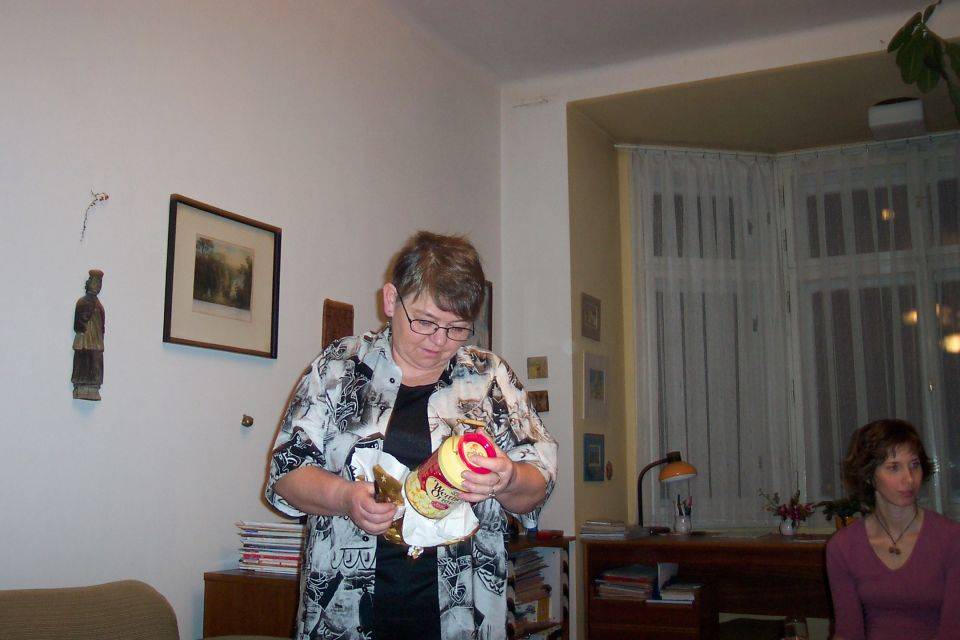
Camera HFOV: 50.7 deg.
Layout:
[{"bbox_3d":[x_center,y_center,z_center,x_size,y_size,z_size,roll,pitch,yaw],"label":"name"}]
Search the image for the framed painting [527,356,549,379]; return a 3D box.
[{"bbox_3d":[0.285,0.236,5.004,0.112,0.104,0.015,-5,-9,26],"label":"framed painting"}]

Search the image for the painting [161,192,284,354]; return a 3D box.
[{"bbox_3d":[-0.827,-0.124,3.277,0.025,0.452,0.529,-5,-9,27],"label":"painting"}]

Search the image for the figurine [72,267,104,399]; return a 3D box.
[{"bbox_3d":[-1.038,0.038,2.688,0.066,0.347,0.078,-5,-9,26],"label":"figurine"}]

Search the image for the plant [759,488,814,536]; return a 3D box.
[{"bbox_3d":[1.538,0.966,5.086,0.267,0.241,0.230,-5,-9,26],"label":"plant"}]

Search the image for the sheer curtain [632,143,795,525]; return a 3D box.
[{"bbox_3d":[1.307,0.087,5.722,0.887,2.107,0.100,1,-9,-8],"label":"sheer curtain"}]

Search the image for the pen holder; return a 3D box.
[{"bbox_3d":[1.071,1.082,5.360,0.103,0.103,0.090,-5,-9,26],"label":"pen holder"}]

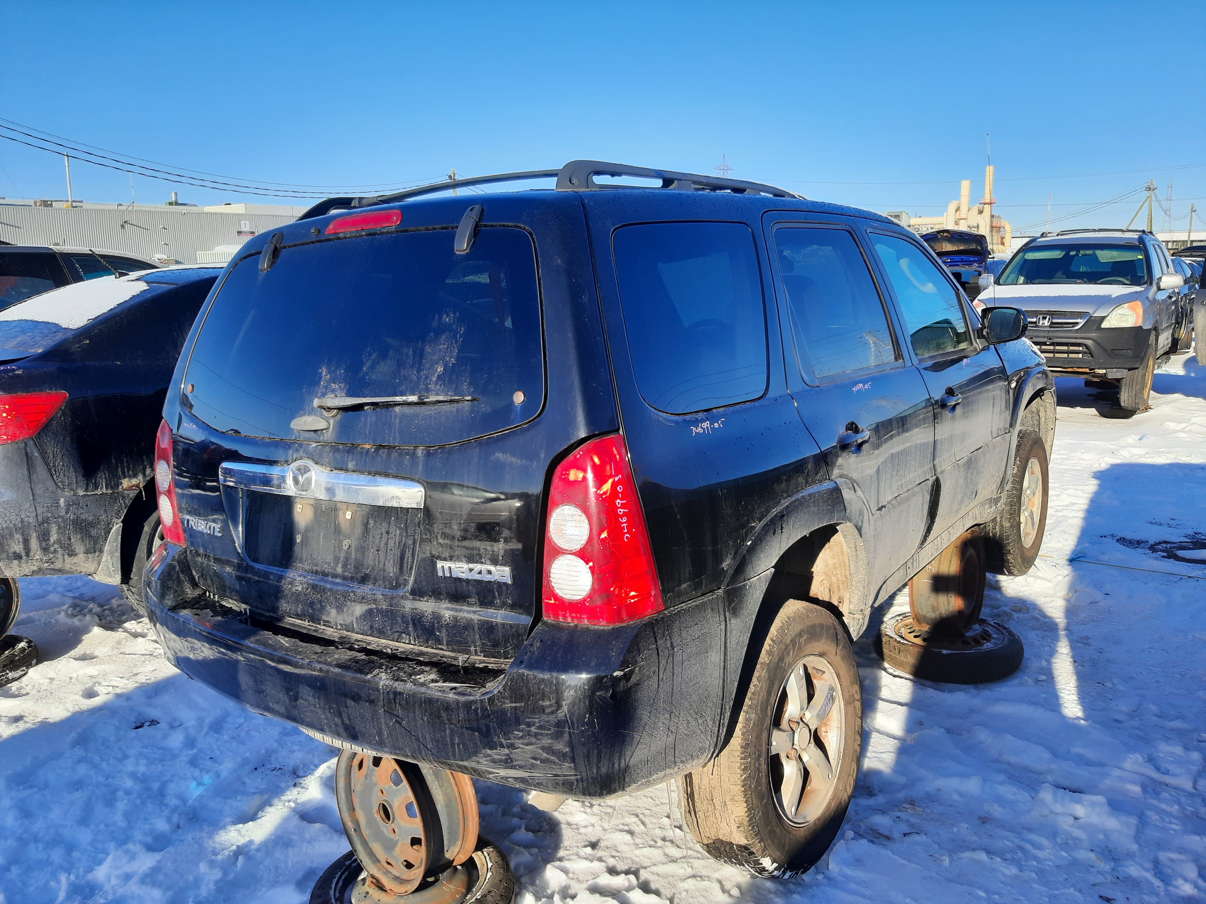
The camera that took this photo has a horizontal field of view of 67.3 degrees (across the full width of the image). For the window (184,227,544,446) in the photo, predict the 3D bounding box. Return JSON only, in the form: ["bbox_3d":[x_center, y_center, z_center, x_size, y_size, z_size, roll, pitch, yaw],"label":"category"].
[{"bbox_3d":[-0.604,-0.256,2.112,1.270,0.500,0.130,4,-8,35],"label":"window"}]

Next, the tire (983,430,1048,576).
[{"bbox_3d":[2.014,0.244,4.480,0.225,0.710,0.710,4,11,36],"label":"tire"}]

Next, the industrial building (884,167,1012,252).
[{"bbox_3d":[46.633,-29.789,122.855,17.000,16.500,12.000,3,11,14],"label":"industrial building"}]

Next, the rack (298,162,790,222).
[{"bbox_3d":[-0.104,-0.761,2.770,0.980,0.105,1.340,4,13,35],"label":"rack"}]

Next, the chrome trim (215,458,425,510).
[{"bbox_3d":[-0.651,0.057,2.018,0.735,0.090,0.060,4,11,36],"label":"chrome trim"}]

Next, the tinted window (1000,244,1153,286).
[{"bbox_3d":[5.044,-2.009,9.656,1.420,0.140,0.760,8,50,36],"label":"tinted window"}]

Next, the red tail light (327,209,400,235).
[{"bbox_3d":[-0.548,-0.534,2.103,0.275,0.048,0.050,4,11,36],"label":"red tail light"}]

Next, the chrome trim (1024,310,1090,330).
[{"bbox_3d":[4.134,-1.240,8.481,0.740,0.170,0.120,9,13,38],"label":"chrome trim"}]

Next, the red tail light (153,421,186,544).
[{"bbox_3d":[-1.189,0.060,2.569,0.190,0.370,0.170,4,13,35],"label":"red tail light"}]

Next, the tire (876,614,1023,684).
[{"bbox_3d":[1.395,0.778,3.660,0.550,0.120,0.550,6,13,35],"label":"tire"}]

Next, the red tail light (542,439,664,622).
[{"bbox_3d":[-0.008,0.139,1.663,0.215,0.355,0.165,4,11,36],"label":"red tail light"}]

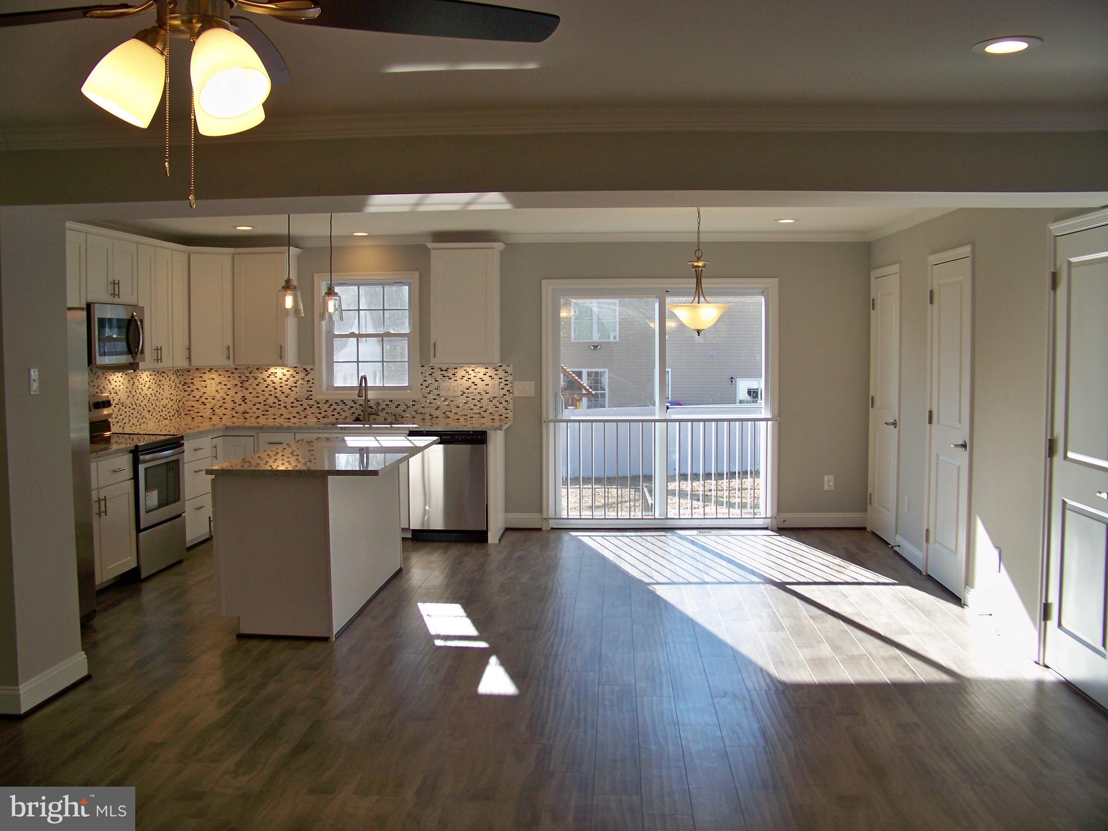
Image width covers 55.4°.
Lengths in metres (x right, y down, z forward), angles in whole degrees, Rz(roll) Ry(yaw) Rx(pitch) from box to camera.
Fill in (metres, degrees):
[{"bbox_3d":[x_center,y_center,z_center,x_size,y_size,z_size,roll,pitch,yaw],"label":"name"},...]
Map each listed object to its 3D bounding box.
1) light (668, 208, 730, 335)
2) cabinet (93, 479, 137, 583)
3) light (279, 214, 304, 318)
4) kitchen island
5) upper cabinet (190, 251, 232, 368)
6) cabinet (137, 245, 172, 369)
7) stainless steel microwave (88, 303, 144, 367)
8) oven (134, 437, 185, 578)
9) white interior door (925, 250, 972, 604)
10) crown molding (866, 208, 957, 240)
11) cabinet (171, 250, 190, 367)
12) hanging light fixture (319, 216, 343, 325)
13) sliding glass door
[{"bbox_3d":[0.825,-0.863,6.014,0.370,0.820,0.370,0,4,4],"label":"light"},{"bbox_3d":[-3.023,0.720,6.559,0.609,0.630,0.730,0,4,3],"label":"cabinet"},{"bbox_3d":[-1.441,-0.882,5.750,0.140,0.710,0.140,0,4,4],"label":"light"},{"bbox_3d":[-1.301,0.675,6.407,0.936,0.914,1.820,0,4,3],"label":"kitchen island"},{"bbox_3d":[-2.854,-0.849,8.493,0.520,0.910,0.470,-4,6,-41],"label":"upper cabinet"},{"bbox_3d":[-3.045,-0.779,7.647,0.350,0.910,0.580,0,4,4],"label":"cabinet"},{"bbox_3d":[-3.119,-0.540,7.170,0.400,0.420,0.760,0,4,3],"label":"stainless steel microwave"},{"bbox_3d":[-2.982,0.611,7.280,0.667,0.930,0.757,0,4,3],"label":"oven"},{"bbox_3d":[2.412,0.043,6.472,0.100,2.100,0.840,0,4,4],"label":"white interior door"},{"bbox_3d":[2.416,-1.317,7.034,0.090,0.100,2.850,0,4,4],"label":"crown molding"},{"bbox_3d":[-3.105,-0.837,8.372,0.325,0.912,0.335,0,4,3],"label":"cabinet"},{"bbox_3d":[-1.378,-0.931,6.524,0.144,0.740,0.144,0,4,3],"label":"hanging light fixture"},{"bbox_3d":[0.871,-0.088,8.679,1.920,2.050,0.130,0,4,4],"label":"sliding glass door"}]

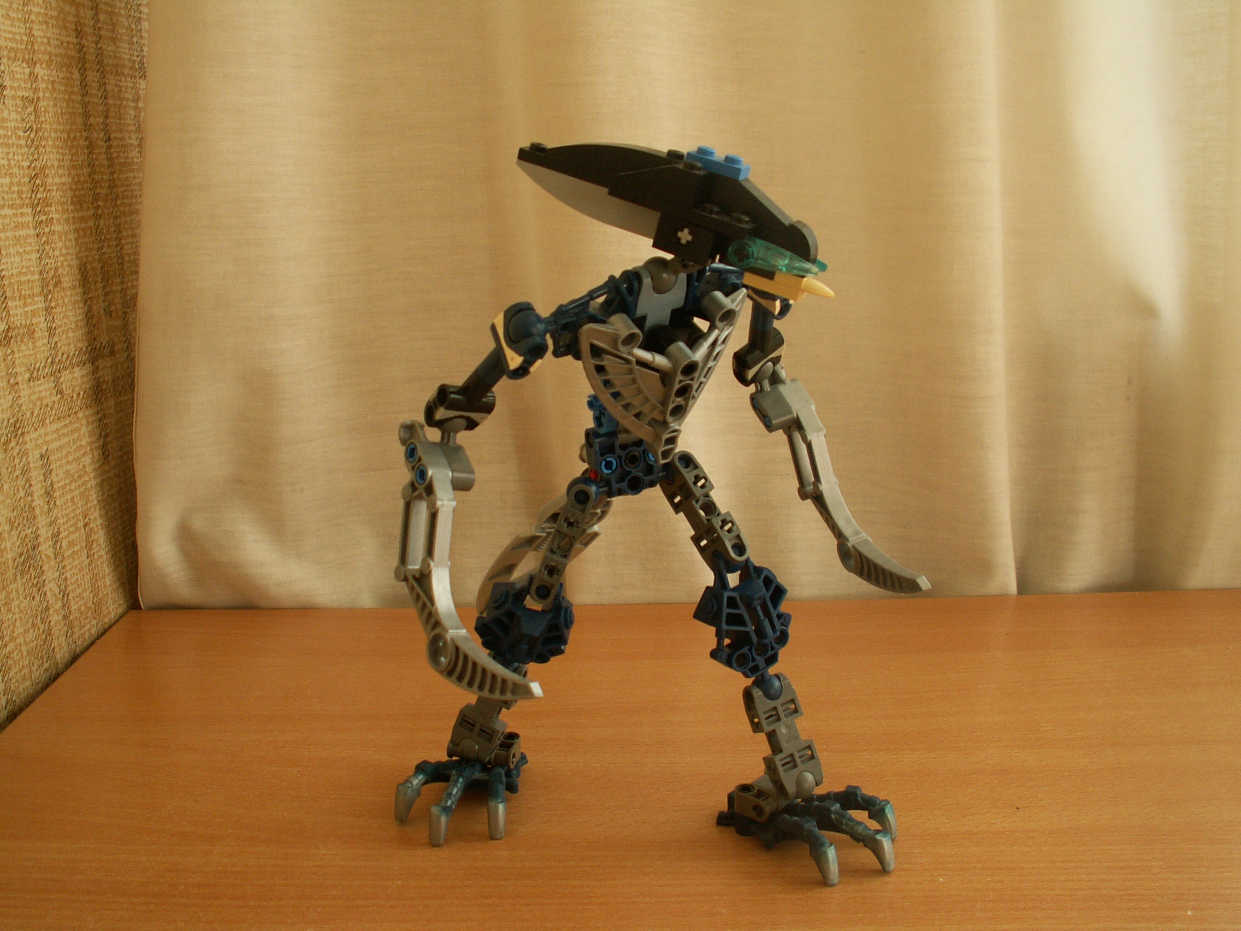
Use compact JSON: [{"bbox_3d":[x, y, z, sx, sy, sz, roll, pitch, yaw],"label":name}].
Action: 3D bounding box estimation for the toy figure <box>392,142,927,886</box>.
[{"bbox_3d":[0.001,0.013,0.379,0.145,0.213,0.125,-5,10,-31],"label":"toy figure"}]

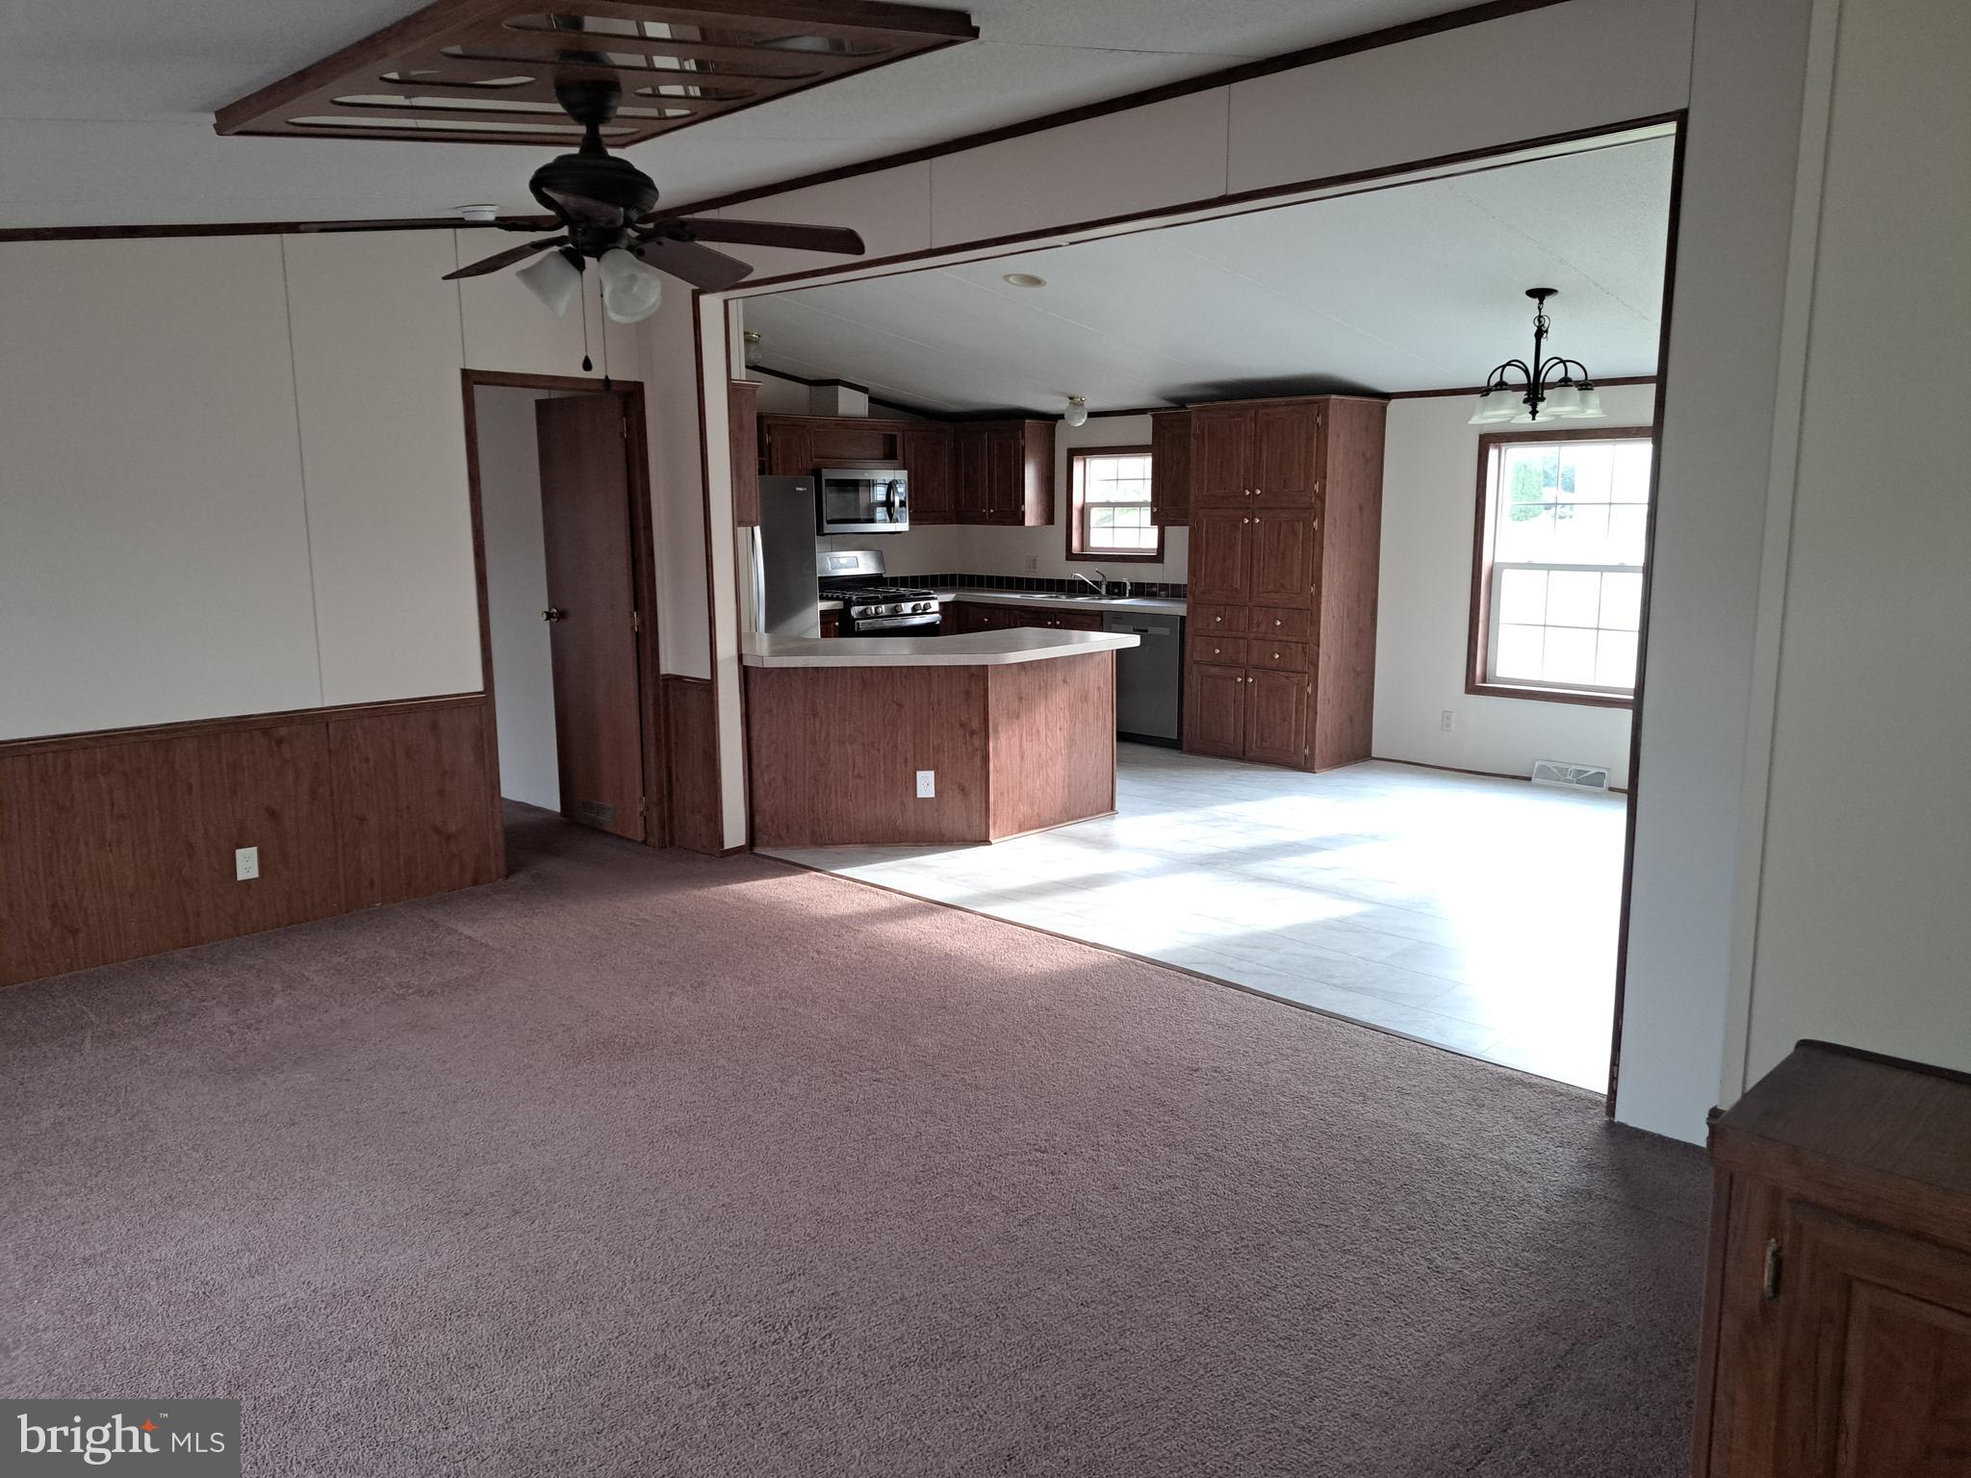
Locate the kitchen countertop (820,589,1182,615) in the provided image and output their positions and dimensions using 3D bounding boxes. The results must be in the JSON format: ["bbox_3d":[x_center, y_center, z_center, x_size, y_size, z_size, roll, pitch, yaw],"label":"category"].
[{"bbox_3d":[0.058,-0.888,9.011,2.632,0.052,1.952,9,14,43],"label":"kitchen countertop"}]

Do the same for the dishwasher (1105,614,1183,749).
[{"bbox_3d":[1.178,-0.404,8.835,0.608,0.849,0.608,9,14,43],"label":"dishwasher"}]

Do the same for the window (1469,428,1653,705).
[{"bbox_3d":[3.125,-0.908,7.272,1.071,1.431,0.099,9,14,44],"label":"window"}]

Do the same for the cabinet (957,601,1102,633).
[{"bbox_3d":[0.486,-0.516,9.481,1.360,0.850,0.641,9,14,44],"label":"cabinet"}]

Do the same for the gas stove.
[{"bbox_3d":[-0.799,-0.685,9.492,0.680,1.205,0.777,9,14,44],"label":"gas stove"}]

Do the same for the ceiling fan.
[{"bbox_3d":[-0.876,-1.190,3.046,1.200,0.511,1.200,9,14,43],"label":"ceiling fan"}]

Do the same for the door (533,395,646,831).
[{"bbox_3d":[-1.855,-0.564,6.467,0.745,2.038,0.039,9,14,43],"label":"door"}]

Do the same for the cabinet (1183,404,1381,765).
[{"bbox_3d":[1.755,-0.922,8.136,0.939,2.086,0.644,9,14,44],"label":"cabinet"}]

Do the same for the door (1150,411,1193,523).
[{"bbox_3d":[1.209,-1.653,8.393,0.432,0.676,0.030,9,14,43],"label":"door"}]

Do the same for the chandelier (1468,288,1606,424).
[{"bbox_3d":[2.283,-1.582,5.642,0.559,0.532,0.559,9,14,44],"label":"chandelier"}]

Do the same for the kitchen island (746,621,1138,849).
[{"bbox_3d":[-0.220,-0.005,6.403,1.931,0.911,1.159,-1,10,0],"label":"kitchen island"}]

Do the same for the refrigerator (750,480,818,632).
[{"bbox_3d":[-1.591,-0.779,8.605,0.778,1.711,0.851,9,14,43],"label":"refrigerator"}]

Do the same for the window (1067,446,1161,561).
[{"bbox_3d":[0.927,-1.619,9.464,0.859,0.789,0.121,9,14,43],"label":"window"}]

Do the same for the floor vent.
[{"bbox_3d":[3.149,0.197,7.372,0.402,0.120,0.051,9,14,44],"label":"floor vent"}]

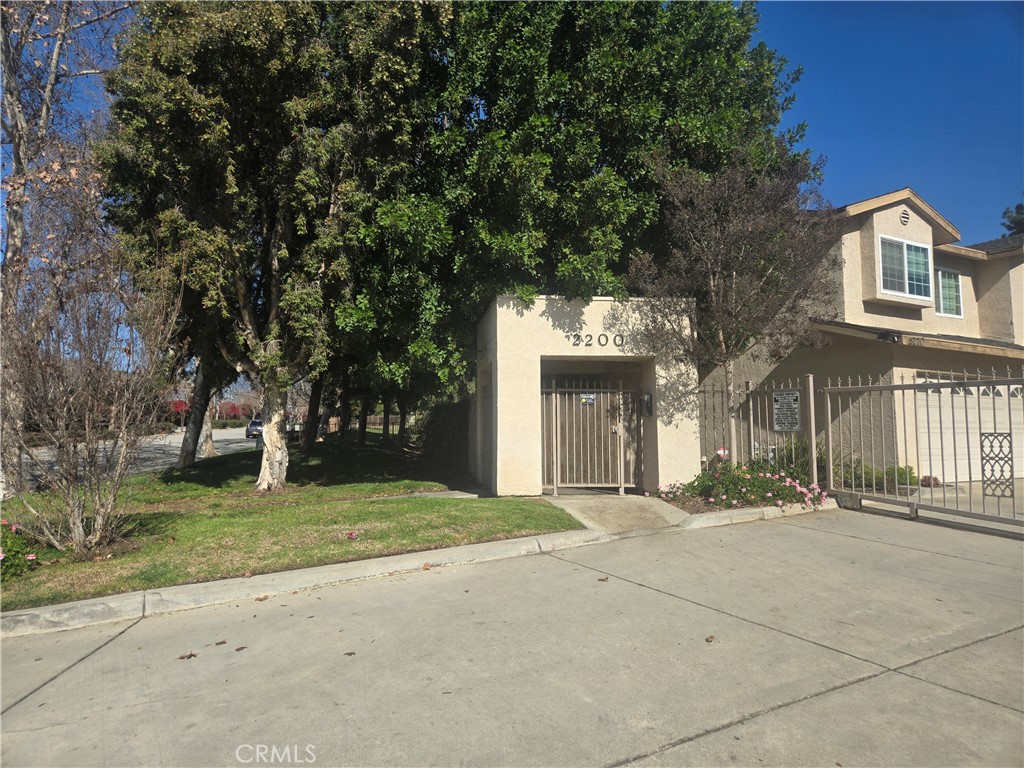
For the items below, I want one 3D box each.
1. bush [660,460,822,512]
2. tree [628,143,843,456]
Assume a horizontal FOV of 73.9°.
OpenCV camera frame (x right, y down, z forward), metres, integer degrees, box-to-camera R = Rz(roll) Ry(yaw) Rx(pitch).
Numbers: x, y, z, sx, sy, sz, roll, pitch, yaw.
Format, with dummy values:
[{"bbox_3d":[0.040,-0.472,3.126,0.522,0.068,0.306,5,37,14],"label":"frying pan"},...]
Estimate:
[{"bbox_3d":[3.670,1.541,10.724,2.550,0.670,1.200,1,-4,-8],"label":"bush"},{"bbox_3d":[3.580,-0.984,10.883,3.300,5.570,3.100,1,-4,-10],"label":"tree"}]

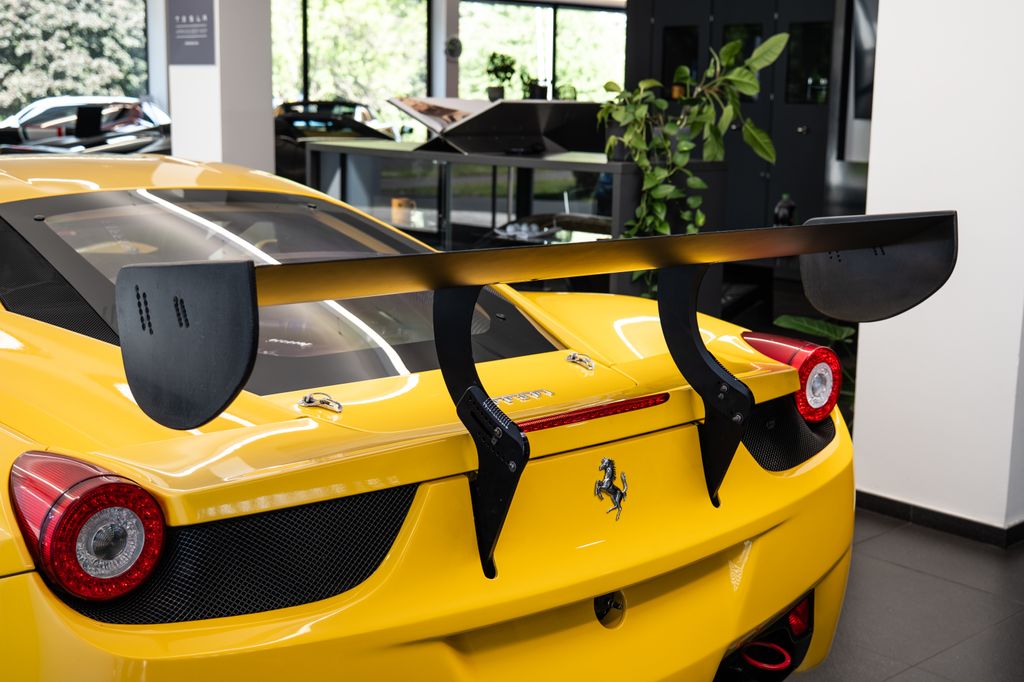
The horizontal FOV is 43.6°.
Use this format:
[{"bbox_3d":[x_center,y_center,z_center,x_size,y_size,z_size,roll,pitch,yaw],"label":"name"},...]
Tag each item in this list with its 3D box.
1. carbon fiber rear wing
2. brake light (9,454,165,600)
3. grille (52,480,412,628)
[{"bbox_3d":[0.151,0.063,1.889,1.414,0.481,0.313,-8,13,-43],"label":"carbon fiber rear wing"},{"bbox_3d":[-0.537,0.219,1.566,0.153,0.159,0.209,-8,13,-43],"label":"brake light"},{"bbox_3d":[-0.326,0.271,1.590,0.463,0.131,0.094,-6,12,-35],"label":"grille"}]

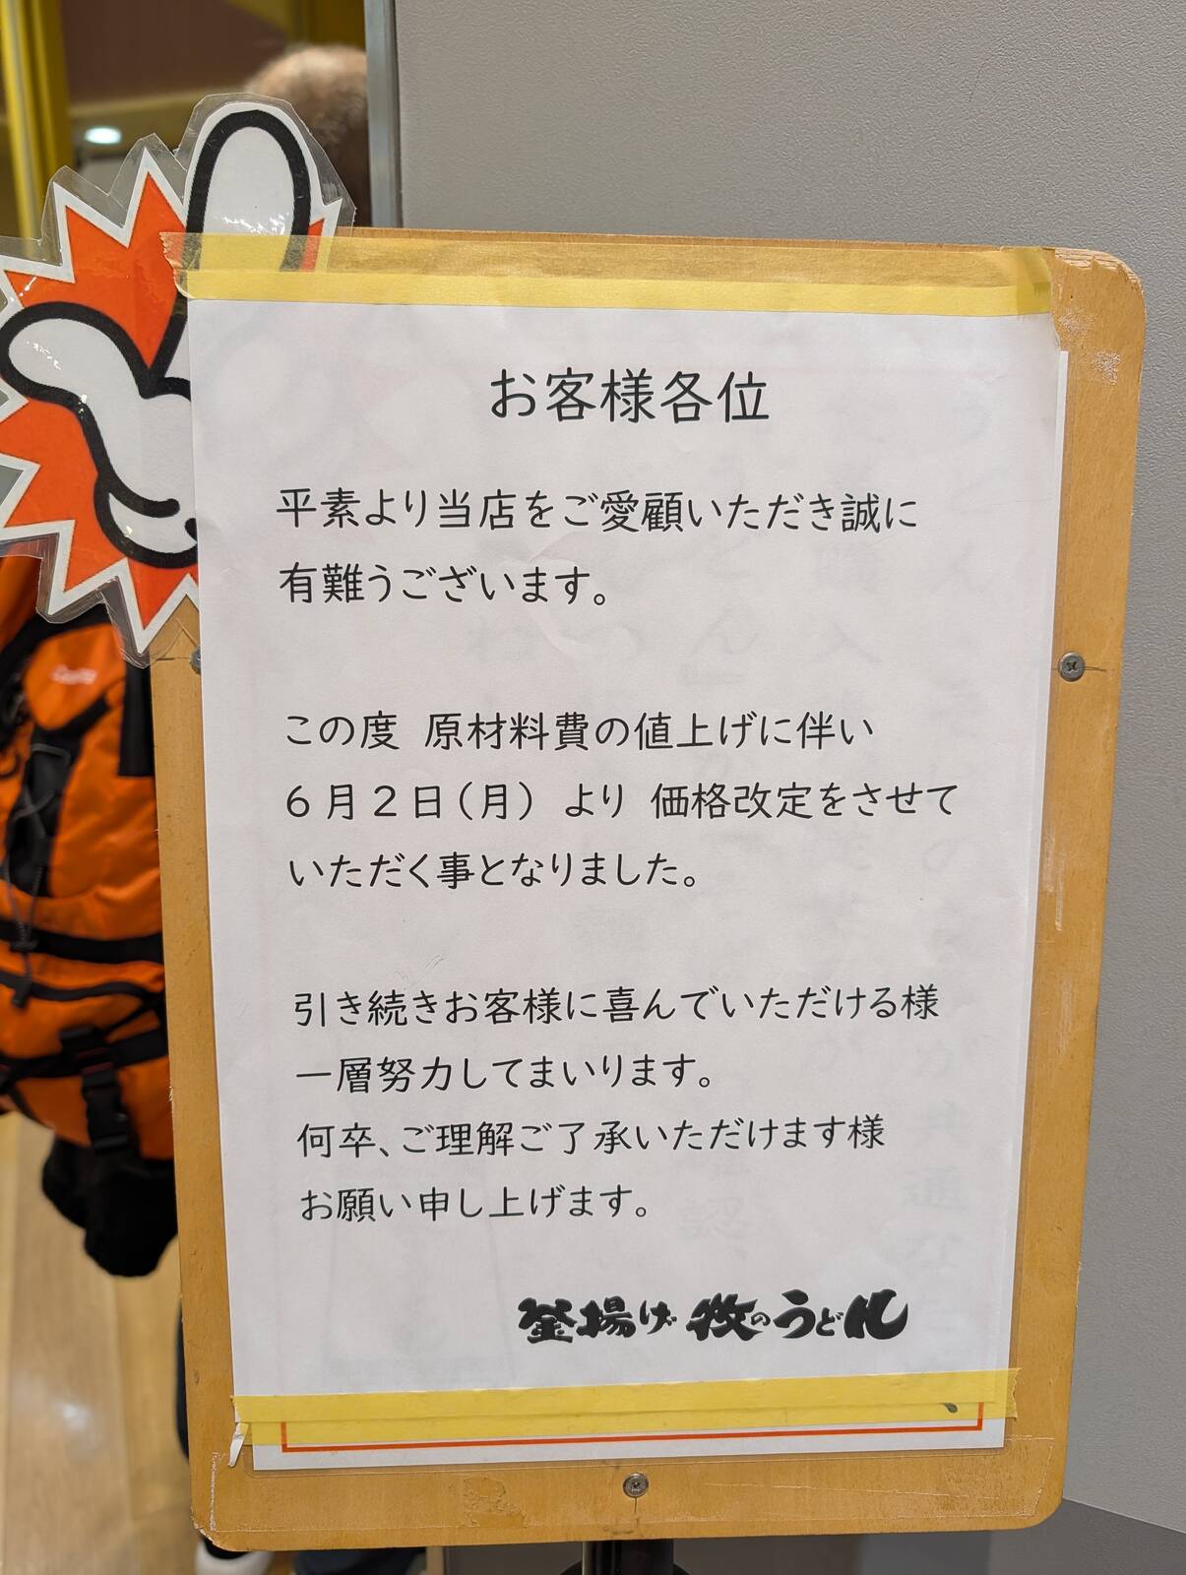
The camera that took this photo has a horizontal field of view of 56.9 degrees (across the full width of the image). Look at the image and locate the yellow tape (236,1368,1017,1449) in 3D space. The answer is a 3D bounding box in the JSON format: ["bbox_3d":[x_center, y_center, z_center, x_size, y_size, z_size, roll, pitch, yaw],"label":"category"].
[{"bbox_3d":[0.016,0.240,0.423,0.303,0.021,0.003,-1,8,-2],"label":"yellow tape"}]

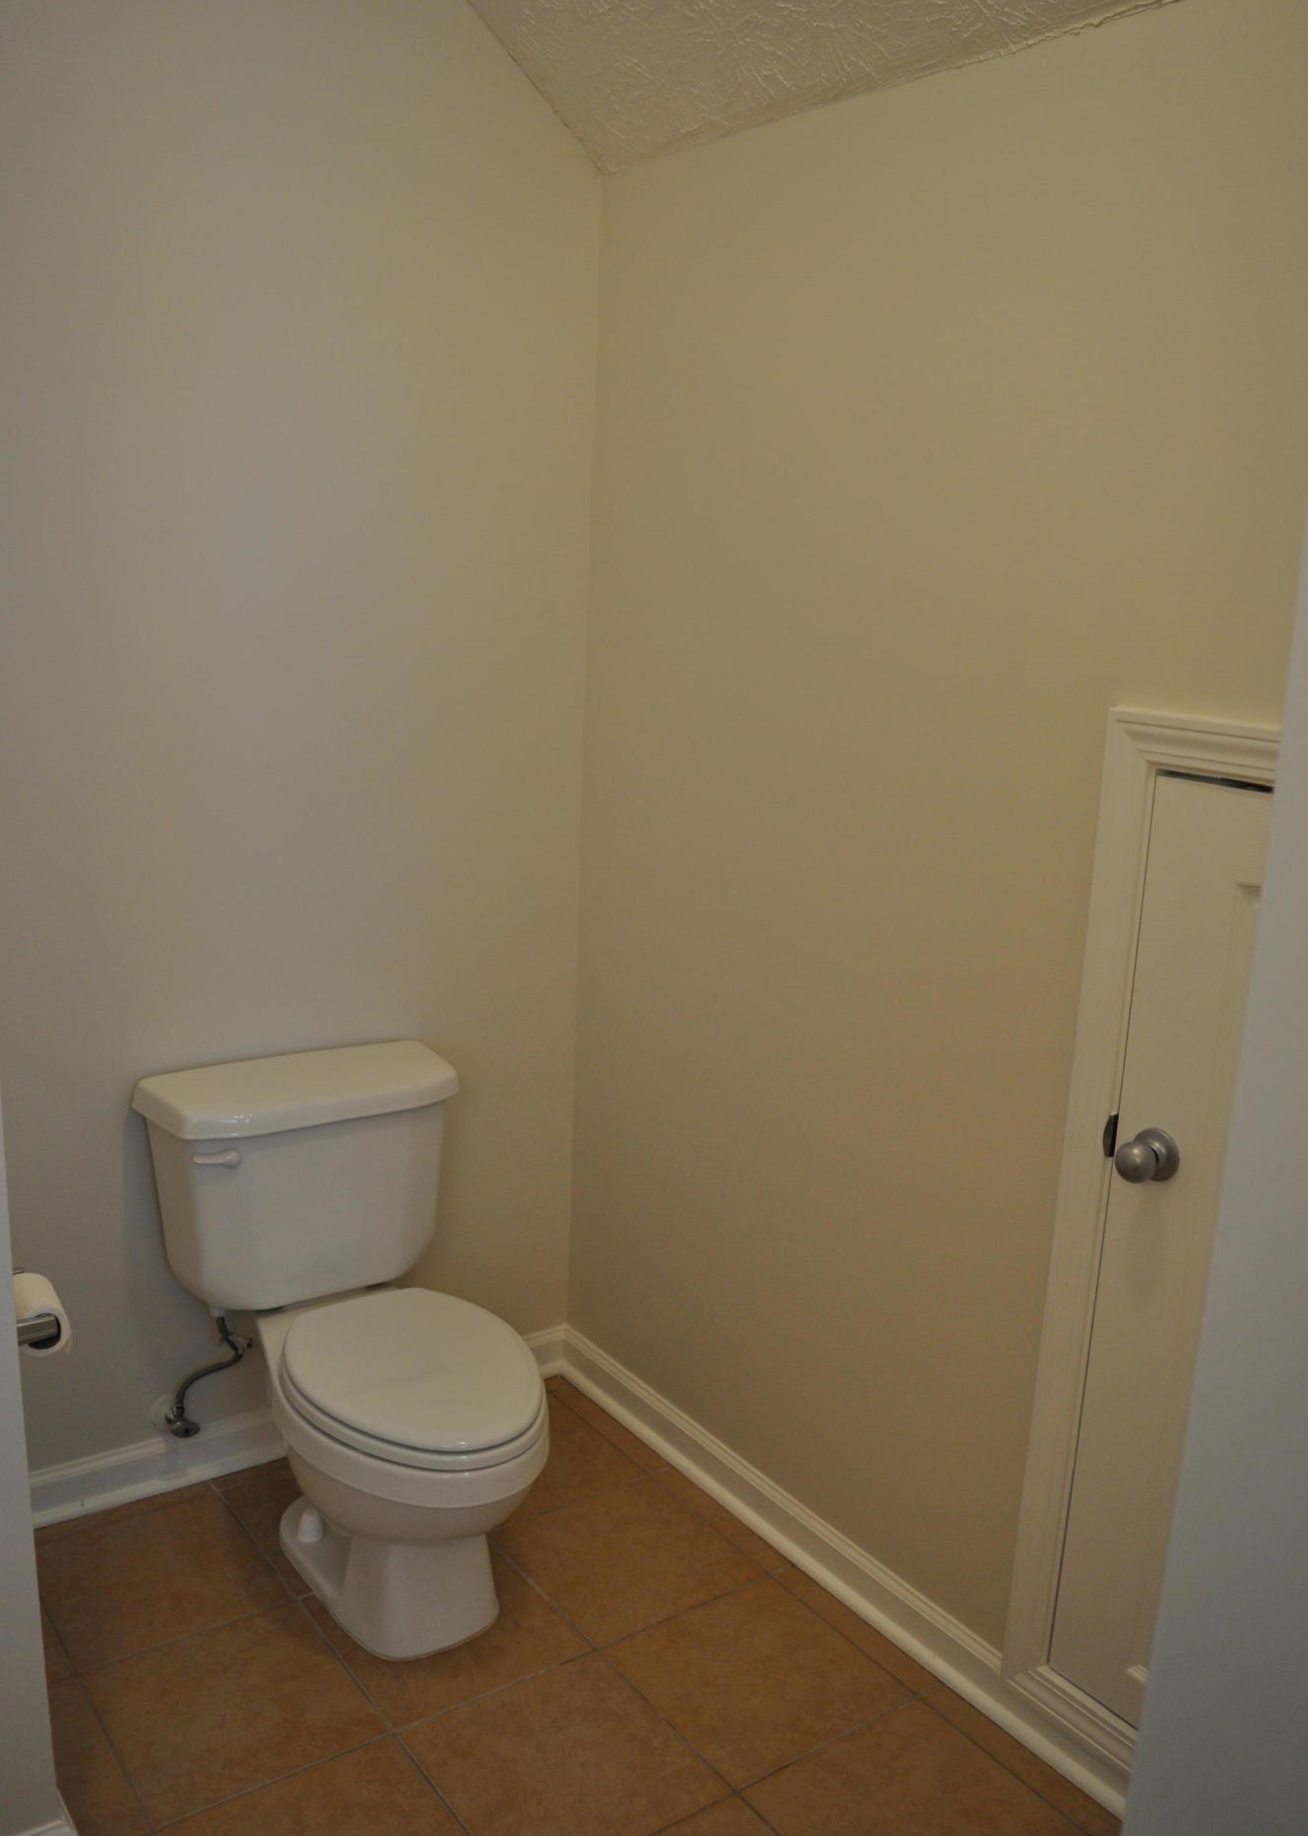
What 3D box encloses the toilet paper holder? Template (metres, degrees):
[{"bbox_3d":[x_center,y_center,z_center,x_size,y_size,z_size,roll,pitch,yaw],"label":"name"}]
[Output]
[{"bbox_3d":[-0.788,0.480,1.814,0.085,0.050,0.155,-6,15,-35],"label":"toilet paper holder"}]

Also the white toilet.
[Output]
[{"bbox_3d":[-0.429,0.678,2.275,0.495,0.740,0.760,-6,15,-35],"label":"white toilet"}]

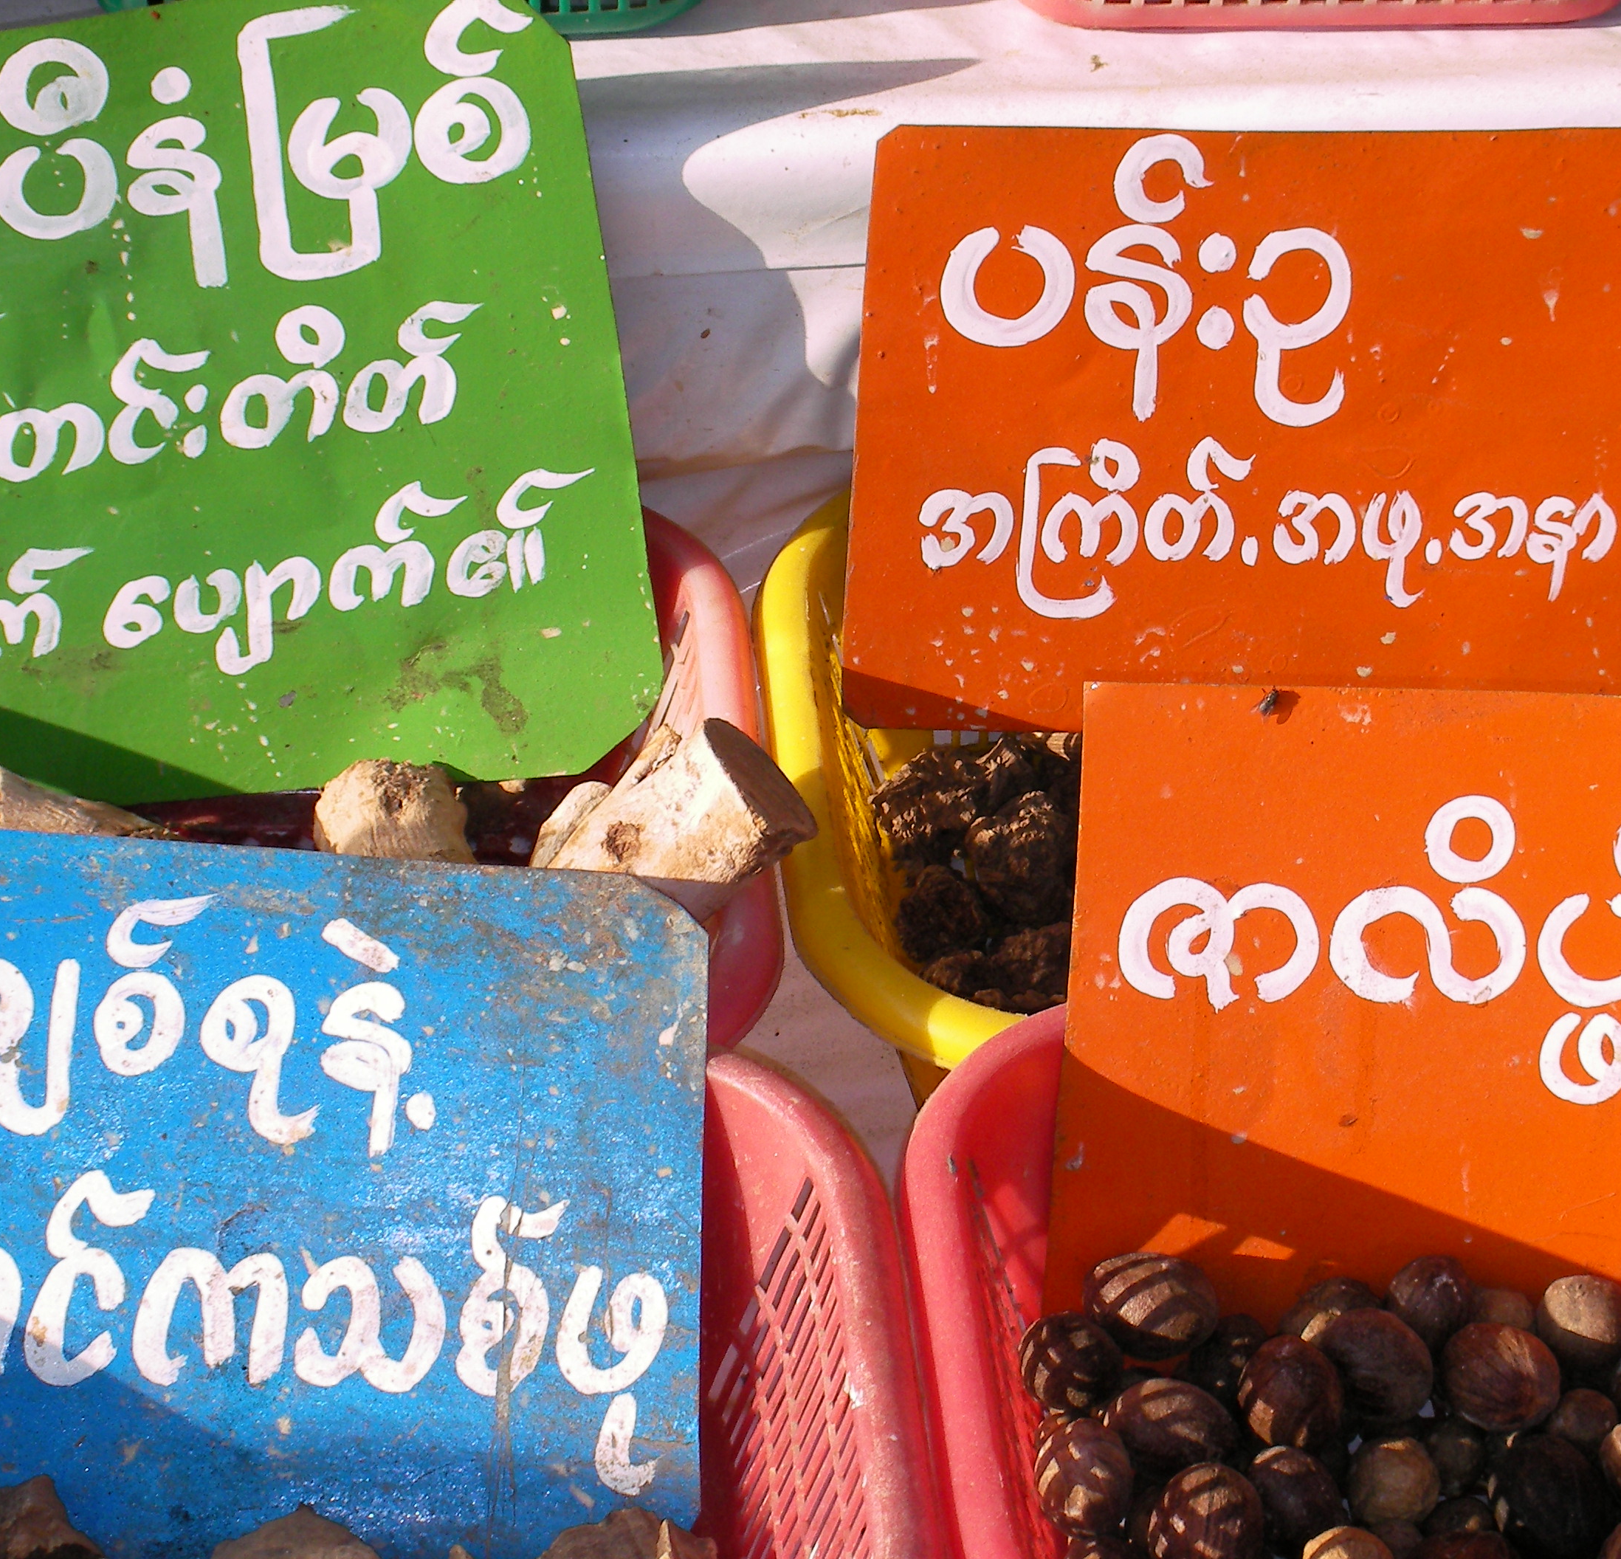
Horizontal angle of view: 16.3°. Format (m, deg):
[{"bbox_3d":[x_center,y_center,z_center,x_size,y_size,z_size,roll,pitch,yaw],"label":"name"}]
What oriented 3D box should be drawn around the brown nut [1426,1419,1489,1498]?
[{"bbox_3d":[0.142,0.150,1.246,0.017,0.017,0.017,0,43,0],"label":"brown nut"}]

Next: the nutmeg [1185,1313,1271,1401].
[{"bbox_3d":[0.094,0.131,1.269,0.020,0.020,0.020,0,43,0],"label":"nutmeg"}]

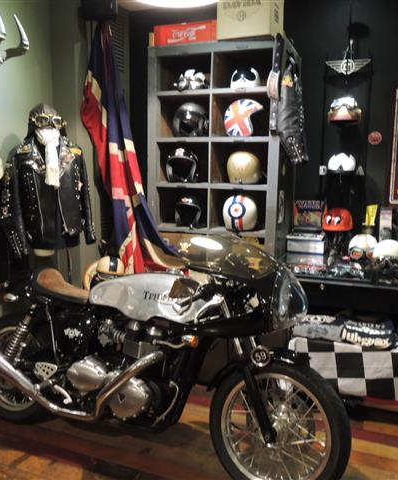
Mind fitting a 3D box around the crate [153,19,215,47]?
[{"bbox_3d":[-0.034,-1.439,3.197,0.472,0.141,0.312,5,11,22],"label":"crate"}]

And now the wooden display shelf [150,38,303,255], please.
[{"bbox_3d":[0.191,-0.248,3.464,0.973,2.291,0.638,5,11,22],"label":"wooden display shelf"}]

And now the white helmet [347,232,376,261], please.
[{"bbox_3d":[1.200,0.046,3.230,0.206,0.196,0.241,5,11,25],"label":"white helmet"}]

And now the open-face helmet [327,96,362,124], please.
[{"bbox_3d":[1.041,-0.922,3.168,0.229,0.188,0.251,4,10,19],"label":"open-face helmet"}]

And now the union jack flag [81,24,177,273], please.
[{"bbox_3d":[-0.444,-0.569,2.920,0.600,1.620,0.360,2,8,9],"label":"union jack flag"}]

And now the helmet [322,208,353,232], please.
[{"bbox_3d":[1.021,-0.147,3.270,0.215,0.165,0.250,8,11,38],"label":"helmet"}]

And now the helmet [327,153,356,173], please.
[{"bbox_3d":[1.053,-0.569,3.280,0.210,0.155,0.250,4,9,18],"label":"helmet"}]

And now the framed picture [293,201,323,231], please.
[{"bbox_3d":[0.848,-0.183,3.415,0.213,0.221,0.030,5,3,22],"label":"framed picture"}]

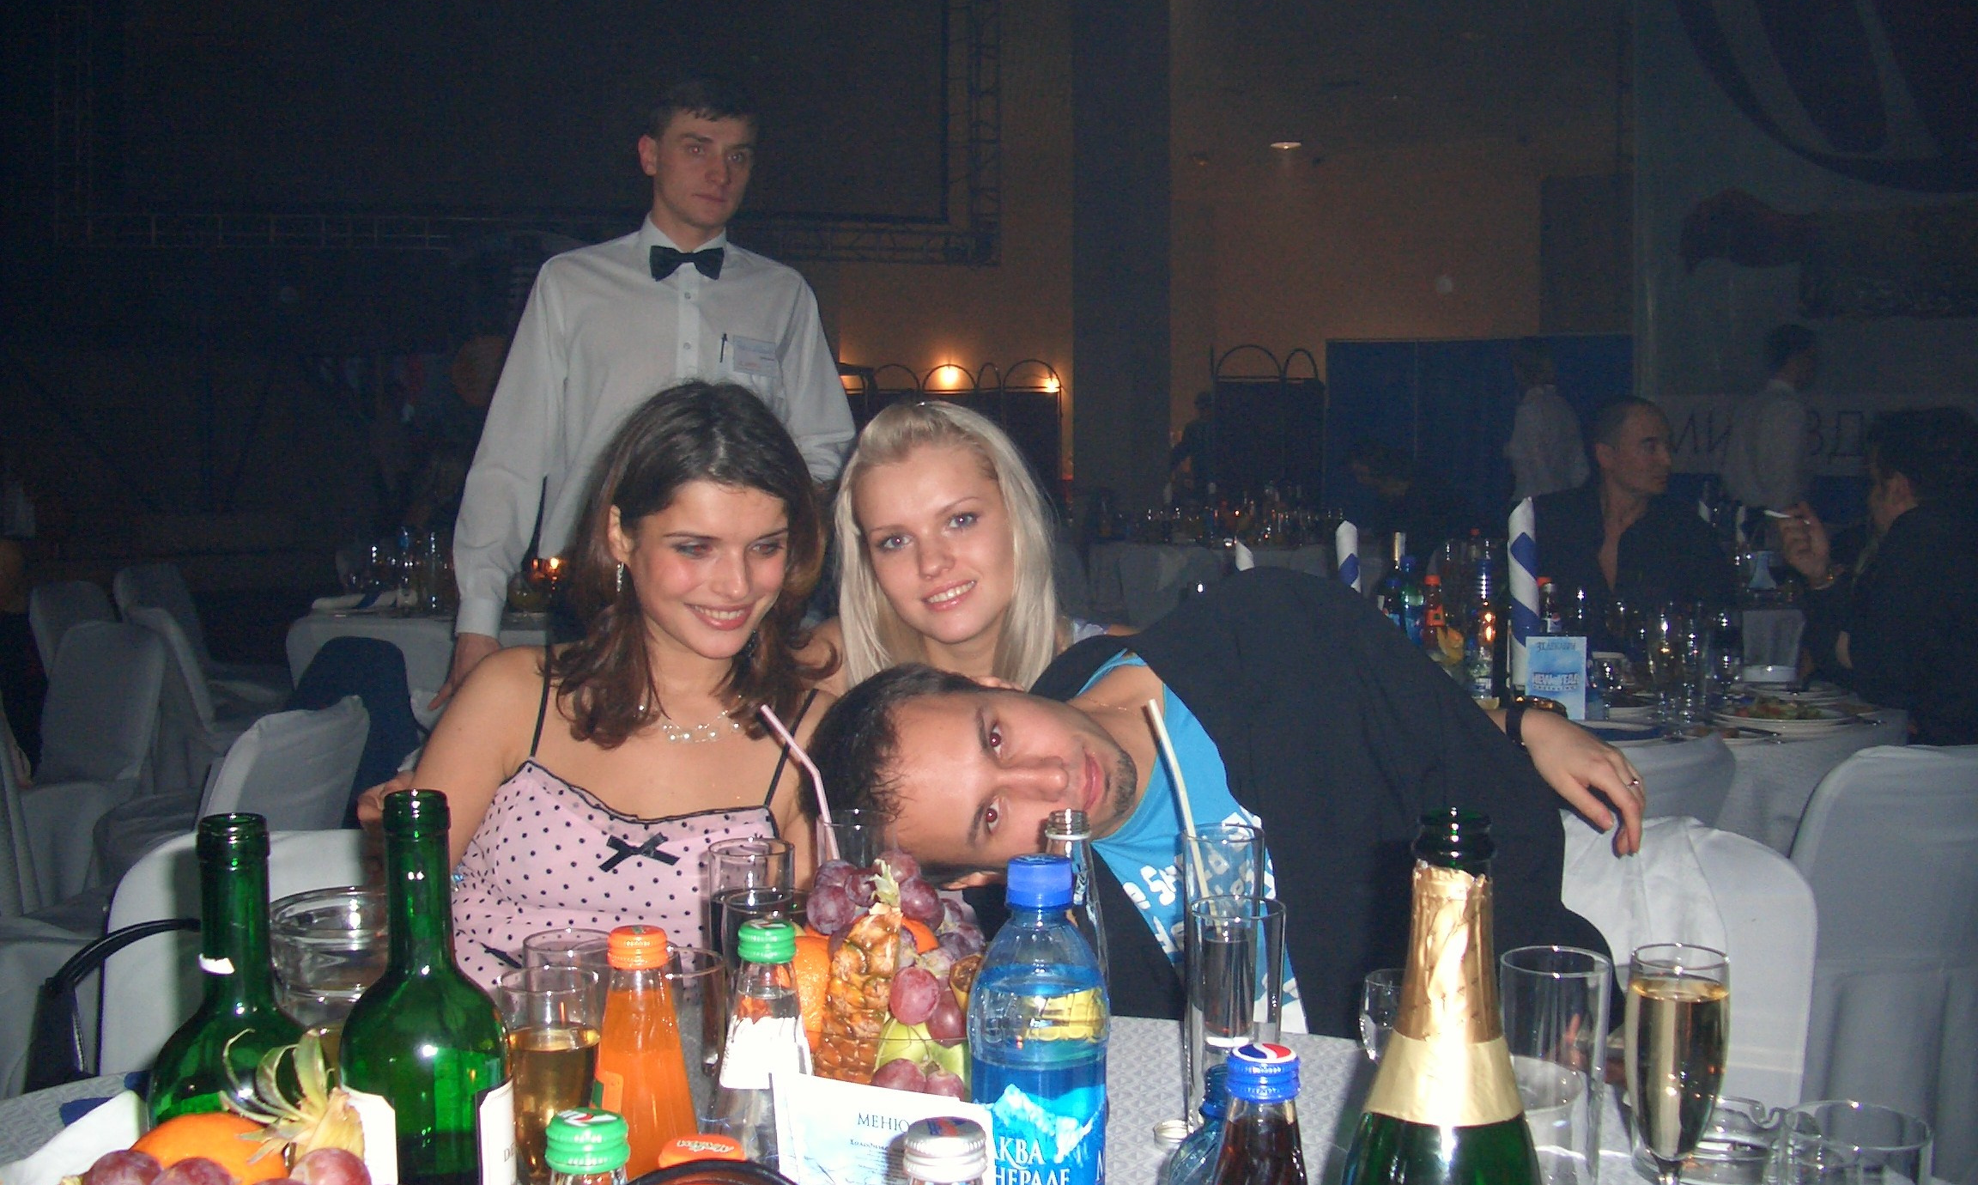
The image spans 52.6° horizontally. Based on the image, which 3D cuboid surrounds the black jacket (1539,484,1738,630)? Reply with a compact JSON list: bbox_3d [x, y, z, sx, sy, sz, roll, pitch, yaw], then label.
[{"bbox_3d":[1.380,0.041,4.266,0.480,0.560,0.320,2,5,21],"label":"black jacket"}]

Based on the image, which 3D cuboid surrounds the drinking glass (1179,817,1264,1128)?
[{"bbox_3d":[0.168,0.251,1.430,0.058,0.165,0.058,0,4,0],"label":"drinking glass"}]

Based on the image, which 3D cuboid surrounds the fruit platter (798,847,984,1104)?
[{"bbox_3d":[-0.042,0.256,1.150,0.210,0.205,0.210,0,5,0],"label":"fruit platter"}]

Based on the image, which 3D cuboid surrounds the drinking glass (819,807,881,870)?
[{"bbox_3d":[-0.097,0.246,1.472,0.058,0.160,0.058,0,5,0],"label":"drinking glass"}]

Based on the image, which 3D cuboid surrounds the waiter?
[{"bbox_3d":[-0.550,0.038,3.316,0.620,1.760,0.380,-2,5,-19],"label":"waiter"}]

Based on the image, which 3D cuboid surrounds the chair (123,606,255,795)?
[{"bbox_3d":[-1.860,0.440,4.800,0.490,0.840,0.420,-2,5,-29],"label":"chair"}]

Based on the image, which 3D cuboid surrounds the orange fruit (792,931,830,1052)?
[{"bbox_3d":[-0.110,0.227,1.130,0.069,0.069,0.069,0,5,0],"label":"orange fruit"}]

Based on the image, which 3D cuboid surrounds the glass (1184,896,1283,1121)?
[{"bbox_3d":[0.151,0.268,1.215,0.058,0.155,0.058,0,5,0],"label":"glass"}]

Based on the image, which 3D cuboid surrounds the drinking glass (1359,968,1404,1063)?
[{"bbox_3d":[0.268,0.305,1.308,0.053,0.107,0.053,0,5,0],"label":"drinking glass"}]

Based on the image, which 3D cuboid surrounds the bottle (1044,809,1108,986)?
[{"bbox_3d":[0.050,0.243,1.267,0.058,0.208,0.058,0,4,0],"label":"bottle"}]

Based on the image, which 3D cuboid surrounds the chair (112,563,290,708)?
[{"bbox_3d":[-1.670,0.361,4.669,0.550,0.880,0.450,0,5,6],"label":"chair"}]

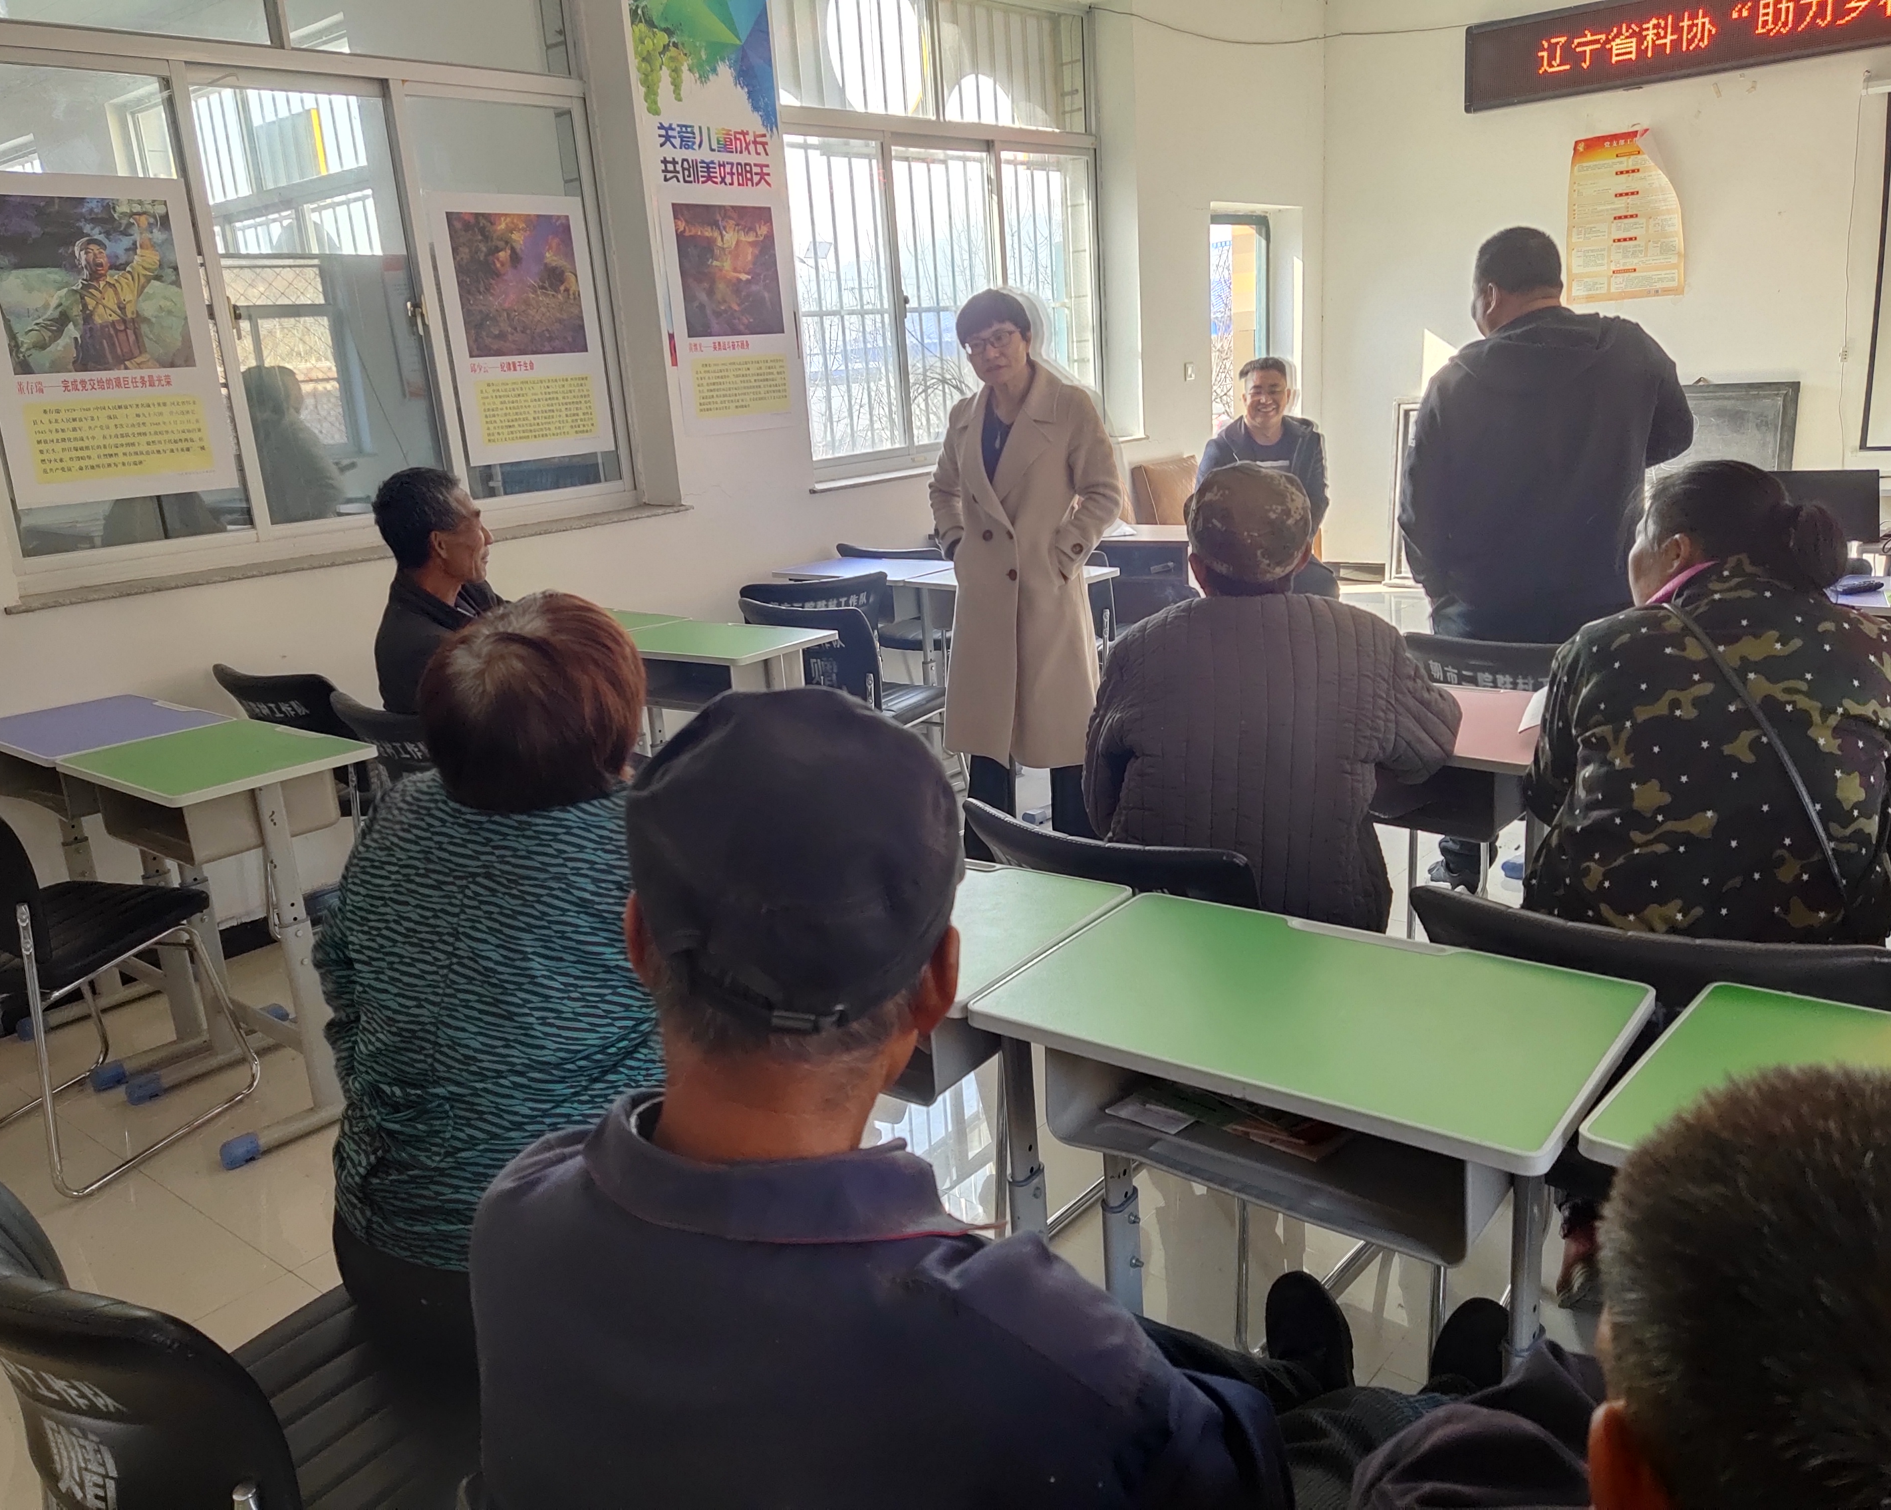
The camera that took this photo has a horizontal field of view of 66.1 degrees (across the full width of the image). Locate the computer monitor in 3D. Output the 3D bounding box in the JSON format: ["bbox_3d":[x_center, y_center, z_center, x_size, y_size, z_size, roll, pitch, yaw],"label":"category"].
[{"bbox_3d":[2.497,-0.716,4.200,0.390,0.230,0.090,7,19,35],"label":"computer monitor"}]

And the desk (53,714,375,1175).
[{"bbox_3d":[-1.488,0.370,3.087,0.610,0.757,0.425,9,20,40],"label":"desk"}]

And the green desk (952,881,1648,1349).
[{"bbox_3d":[0.397,0.626,1.635,0.610,0.757,0.425,8,19,38],"label":"green desk"}]

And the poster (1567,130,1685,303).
[{"bbox_3d":[3.357,-2.641,7.168,0.540,0.770,0.040,7,19,35],"label":"poster"}]

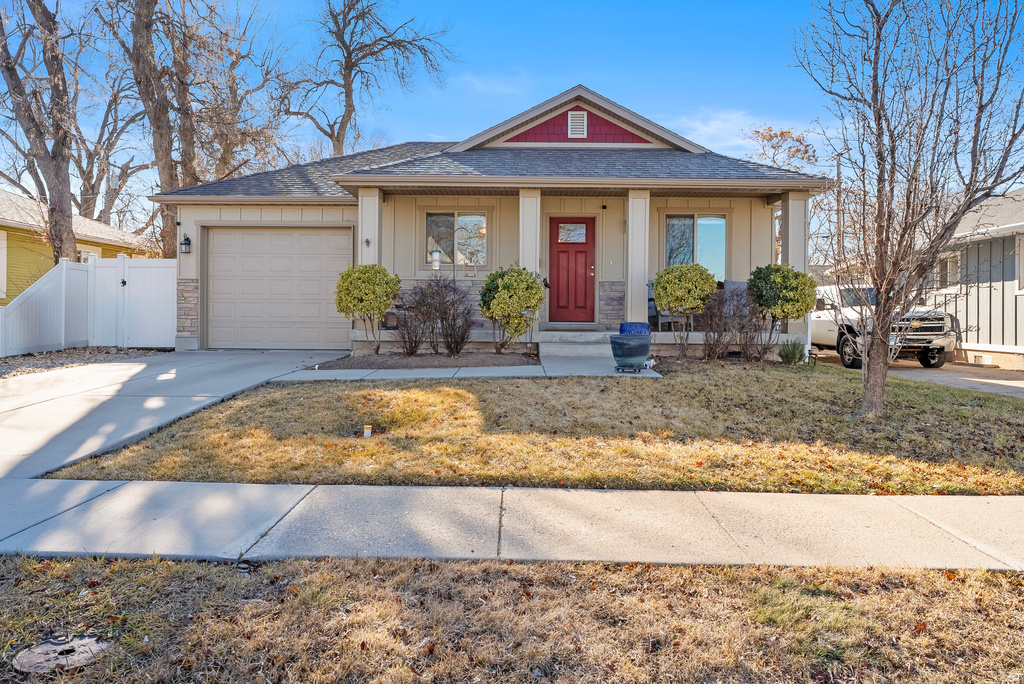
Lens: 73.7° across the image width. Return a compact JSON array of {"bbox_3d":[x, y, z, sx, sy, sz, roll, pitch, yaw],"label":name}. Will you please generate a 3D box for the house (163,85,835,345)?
[{"bbox_3d":[-0.820,-2.450,17.000,12.400,5.100,11.000,0,3,0],"label":"house"}]

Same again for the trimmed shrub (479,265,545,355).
[{"bbox_3d":[0.010,-0.530,11.150,1.020,1.420,1.000,0,3,0],"label":"trimmed shrub"}]

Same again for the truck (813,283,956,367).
[{"bbox_3d":[8.870,-0.540,18.000,2.050,1.950,6.100,0,3,0],"label":"truck"}]

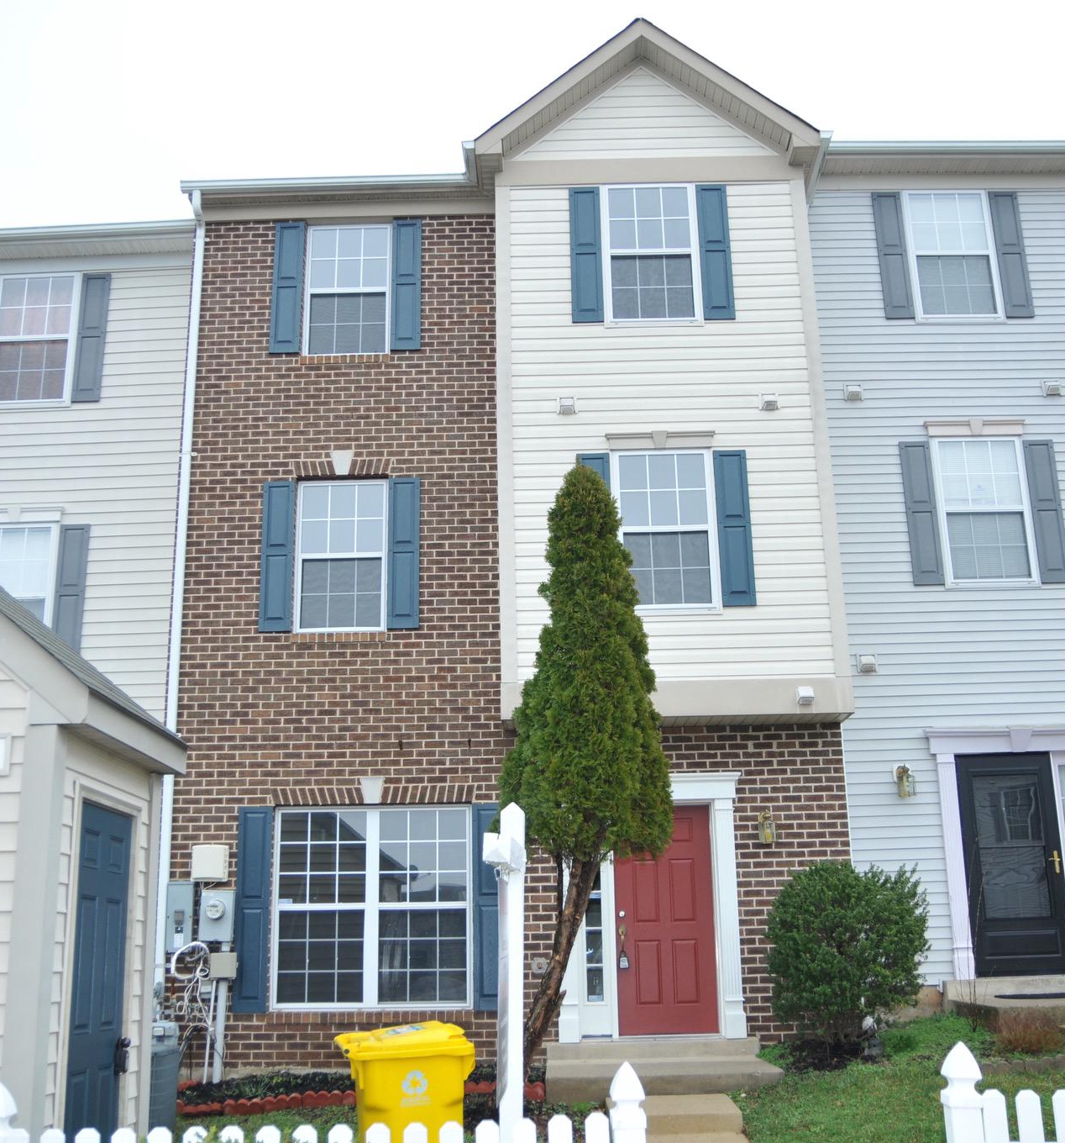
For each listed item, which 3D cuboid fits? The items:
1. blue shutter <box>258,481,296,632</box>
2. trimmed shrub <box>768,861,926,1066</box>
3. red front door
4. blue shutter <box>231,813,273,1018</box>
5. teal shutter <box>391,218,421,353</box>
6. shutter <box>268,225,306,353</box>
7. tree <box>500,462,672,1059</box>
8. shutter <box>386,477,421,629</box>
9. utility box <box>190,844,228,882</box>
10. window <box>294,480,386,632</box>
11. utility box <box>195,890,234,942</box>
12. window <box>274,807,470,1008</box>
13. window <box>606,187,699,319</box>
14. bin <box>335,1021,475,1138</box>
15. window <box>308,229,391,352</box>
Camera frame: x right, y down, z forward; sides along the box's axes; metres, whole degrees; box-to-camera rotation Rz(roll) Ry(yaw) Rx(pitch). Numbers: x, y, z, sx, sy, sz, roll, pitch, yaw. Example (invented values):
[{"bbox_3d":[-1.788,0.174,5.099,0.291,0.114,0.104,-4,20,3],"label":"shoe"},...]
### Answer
[{"bbox_3d":[-2.555,-0.162,11.939,0.305,1.540,0.040,-1,-15,-1],"label":"blue shutter"},{"bbox_3d":[2.756,3.361,10.361,1.420,1.660,1.400,-1,-15,-1],"label":"trimmed shrub"},{"bbox_3d":[1.209,3.128,10.700,0.890,1.980,0.050,-1,-15,0],"label":"red front door"},{"bbox_3d":[-2.489,3.013,10.624,0.300,1.770,0.040,-1,-15,0],"label":"blue shutter"},{"bbox_3d":[-1.335,-3.060,12.709,0.305,1.520,0.040,-1,-15,-1],"label":"teal shutter"},{"bbox_3d":[-2.599,-3.022,12.688,0.305,1.515,0.040,-1,-15,-1],"label":"shutter"},{"bbox_3d":[0.453,1.597,10.286,1.520,5.350,1.500,-1,-15,-1],"label":"tree"},{"bbox_3d":[-1.238,-0.174,11.470,0.300,1.480,0.040,-1,-15,0],"label":"shutter"},{"bbox_3d":[-2.895,2.614,10.695,0.300,0.320,0.130,-1,-15,0],"label":"utility box"},{"bbox_3d":[-1.859,-0.150,11.565,0.880,1.490,0.090,-1,-15,0],"label":"window"},{"bbox_3d":[-2.798,3.041,10.547,0.300,0.460,0.190,-1,-15,0],"label":"utility box"},{"bbox_3d":[-1.492,3.125,11.149,1.840,1.820,0.100,-1,-15,-1],"label":"window"},{"bbox_3d":[1.156,-3.104,11.725,0.900,1.500,0.090,-1,-15,0],"label":"window"},{"bbox_3d":[-0.735,3.060,6.686,0.770,1.060,0.640,2,-15,-11],"label":"bin"},{"bbox_3d":[-1.907,-2.898,12.310,0.870,1.460,0.090,-1,-15,0],"label":"window"}]

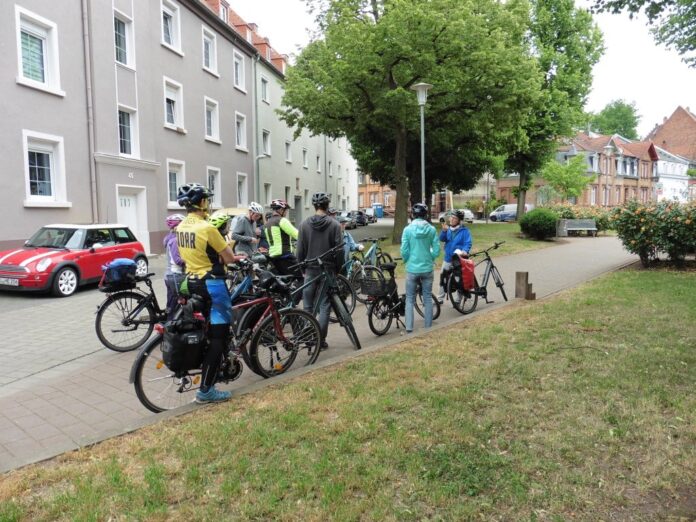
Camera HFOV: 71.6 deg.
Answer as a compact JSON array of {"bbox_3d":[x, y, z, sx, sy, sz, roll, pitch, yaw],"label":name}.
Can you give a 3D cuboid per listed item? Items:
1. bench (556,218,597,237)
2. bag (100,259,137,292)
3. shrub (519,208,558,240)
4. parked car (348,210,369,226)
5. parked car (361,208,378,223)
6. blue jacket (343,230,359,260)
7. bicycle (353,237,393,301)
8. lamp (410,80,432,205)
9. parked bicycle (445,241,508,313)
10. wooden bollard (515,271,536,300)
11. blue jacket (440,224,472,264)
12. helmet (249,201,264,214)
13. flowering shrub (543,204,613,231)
[{"bbox_3d":[12.174,-1.735,25.600,1.950,0.930,0.700,-2,6,-14],"label":"bench"},{"bbox_3d":[-2.674,0.146,5.598,0.380,0.340,0.260,-2,6,-18],"label":"bag"},{"bbox_3d":[9.419,-1.810,23.800,1.850,1.520,1.850,-1,6,0],"label":"shrub"},{"bbox_3d":[0.865,-4.258,49.127,1.800,1.530,4.300,1,6,10],"label":"parked car"},{"bbox_3d":[2.196,-5.025,55.783,1.800,1.580,4.300,1,6,10],"label":"parked car"},{"bbox_3d":[-0.046,-0.267,8.900,0.500,0.620,0.330,-4,7,-30],"label":"blue jacket"},{"bbox_3d":[0.502,0.122,9.812,0.600,1.080,1.750,1,6,19],"label":"bicycle"},{"bbox_3d":[2.111,-2.403,13.621,0.620,5.100,0.620,0,6,0],"label":"lamp"},{"bbox_3d":[2.234,0.263,8.050,1.760,1.100,0.650,-5,7,-38],"label":"parked bicycle"},{"bbox_3d":[3.297,0.461,8.976,0.300,0.490,0.220,-5,7,-38],"label":"wooden bollard"},{"bbox_3d":[1.897,-0.314,8.515,0.560,0.650,0.360,3,7,27],"label":"blue jacket"},{"bbox_3d":[-1.569,-0.912,8.300,0.280,0.180,0.210,32,18,19],"label":"helmet"},{"bbox_3d":[14.220,-2.518,29.902,4.100,1.750,1.600,0,6,6],"label":"flowering shrub"}]

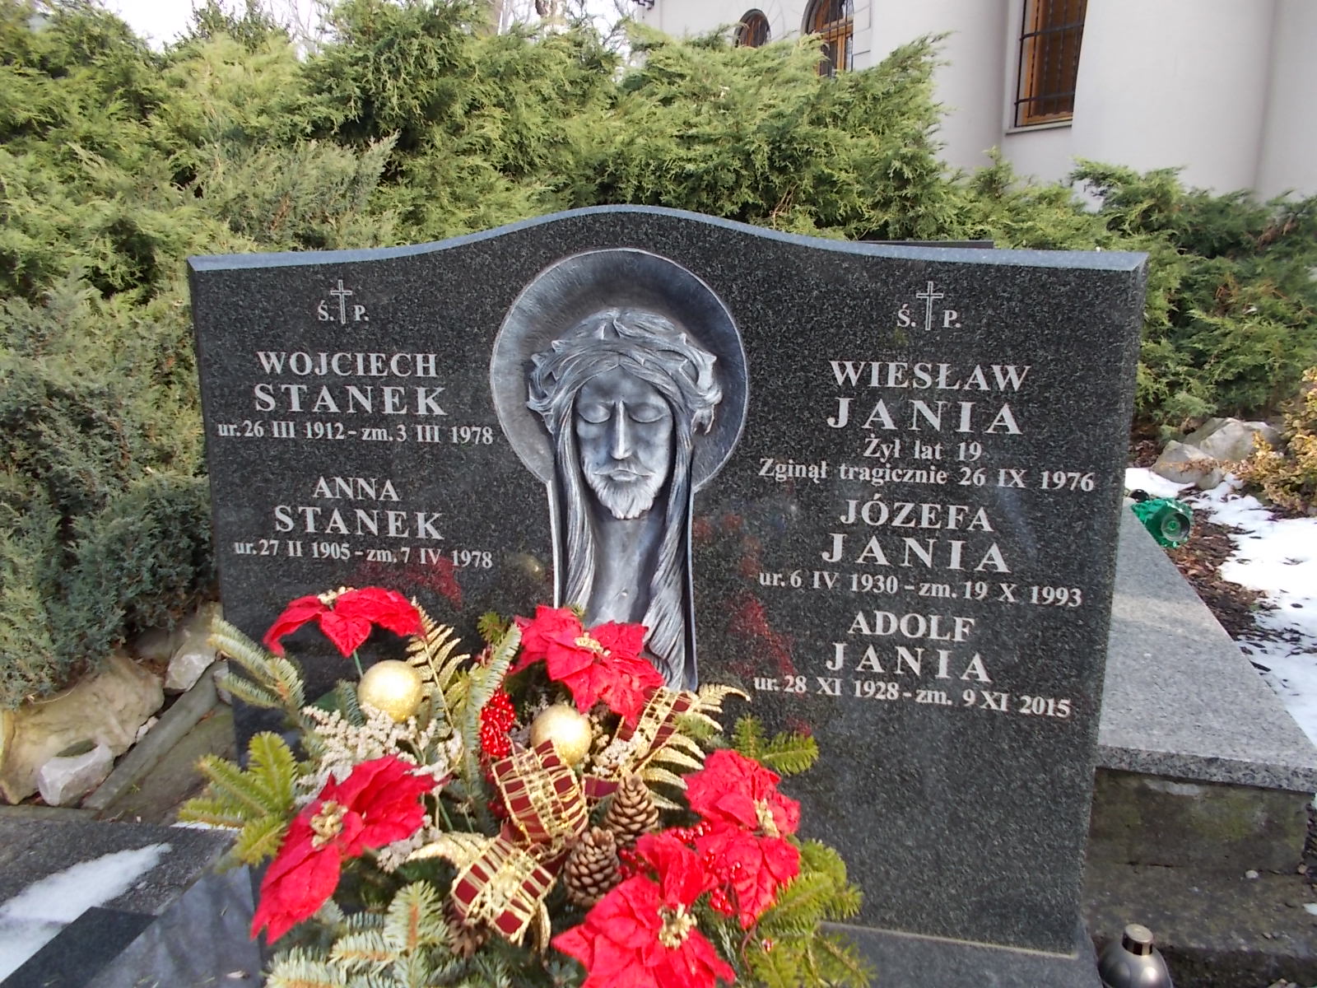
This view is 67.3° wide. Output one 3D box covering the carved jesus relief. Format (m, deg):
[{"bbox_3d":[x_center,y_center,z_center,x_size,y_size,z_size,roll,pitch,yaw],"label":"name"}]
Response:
[{"bbox_3d":[-0.051,-0.019,1.144,0.304,0.513,0.065,3,12,12],"label":"carved jesus relief"}]

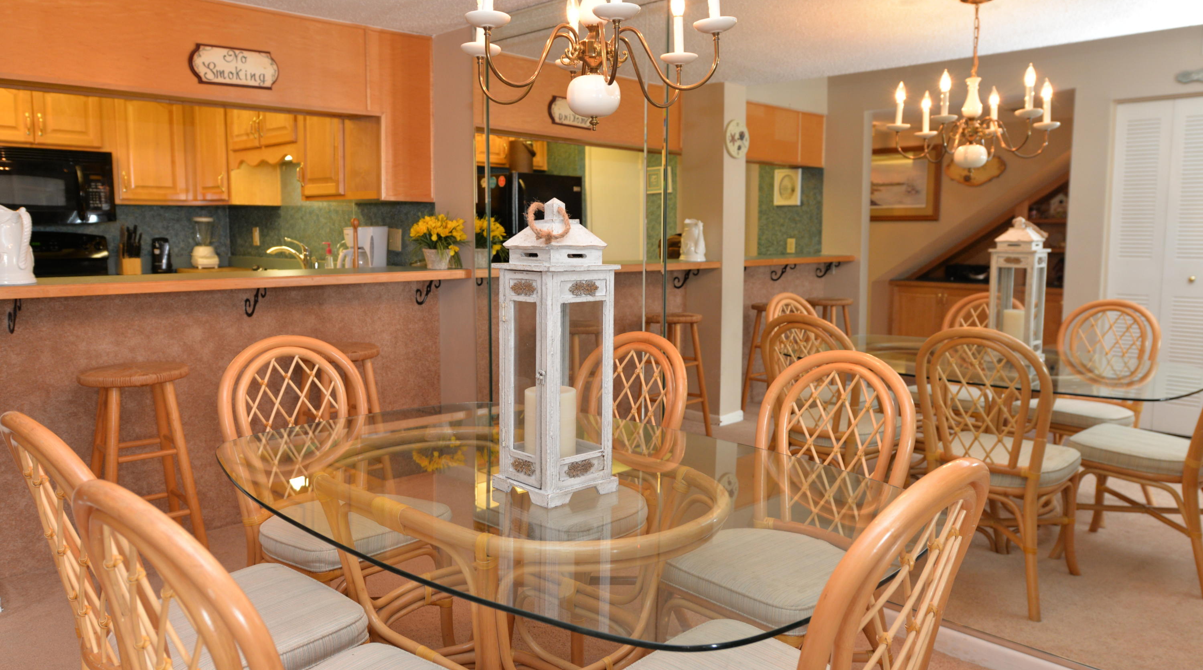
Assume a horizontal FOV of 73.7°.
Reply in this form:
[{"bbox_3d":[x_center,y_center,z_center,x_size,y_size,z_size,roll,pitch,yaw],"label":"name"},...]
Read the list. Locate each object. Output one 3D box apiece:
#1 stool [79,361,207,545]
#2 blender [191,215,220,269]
[{"bbox_3d":[-1.763,0.517,3.075,0.395,0.753,0.395,-7,10,-44],"label":"stool"},{"bbox_3d":[-2.841,-0.663,5.746,0.173,0.366,0.188,-7,10,-44],"label":"blender"}]

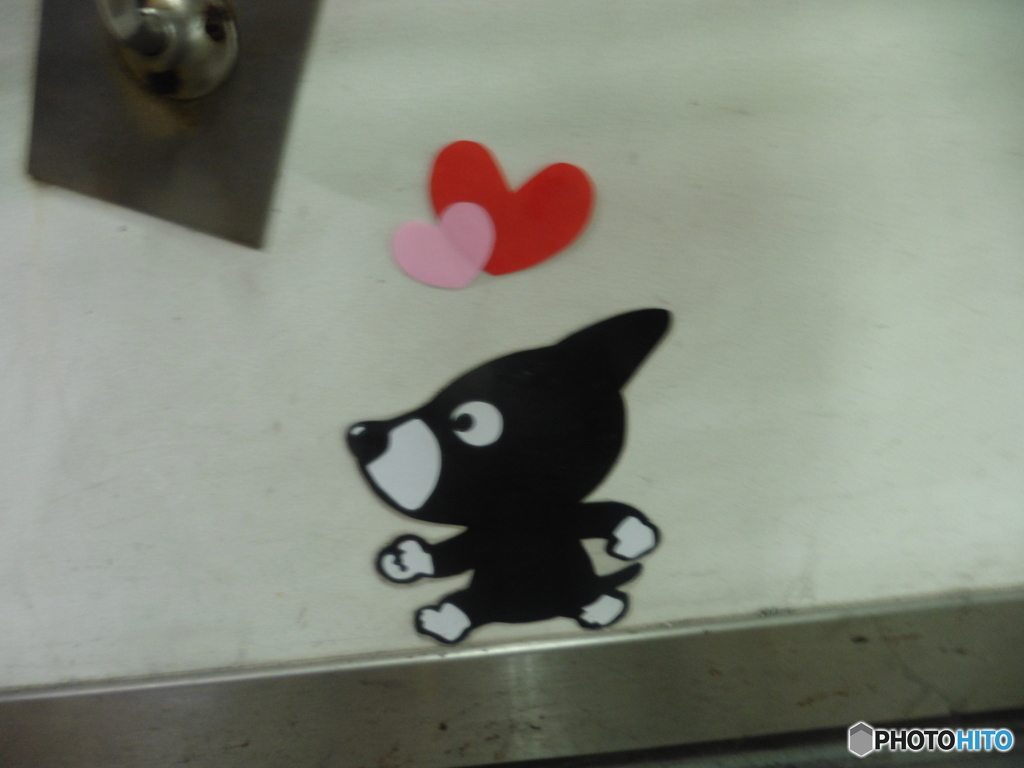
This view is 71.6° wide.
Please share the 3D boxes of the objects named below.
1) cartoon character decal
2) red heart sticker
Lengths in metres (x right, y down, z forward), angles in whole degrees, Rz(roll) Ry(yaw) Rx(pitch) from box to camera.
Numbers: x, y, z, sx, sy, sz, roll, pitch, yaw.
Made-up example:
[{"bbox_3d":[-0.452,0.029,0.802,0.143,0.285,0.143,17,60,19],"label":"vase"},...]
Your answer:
[{"bbox_3d":[0.002,0.073,0.445,0.190,0.242,0.003,-5,28,-1],"label":"cartoon character decal"},{"bbox_3d":[-0.003,-0.086,0.362,0.083,0.064,0.002,11,26,-9],"label":"red heart sticker"}]

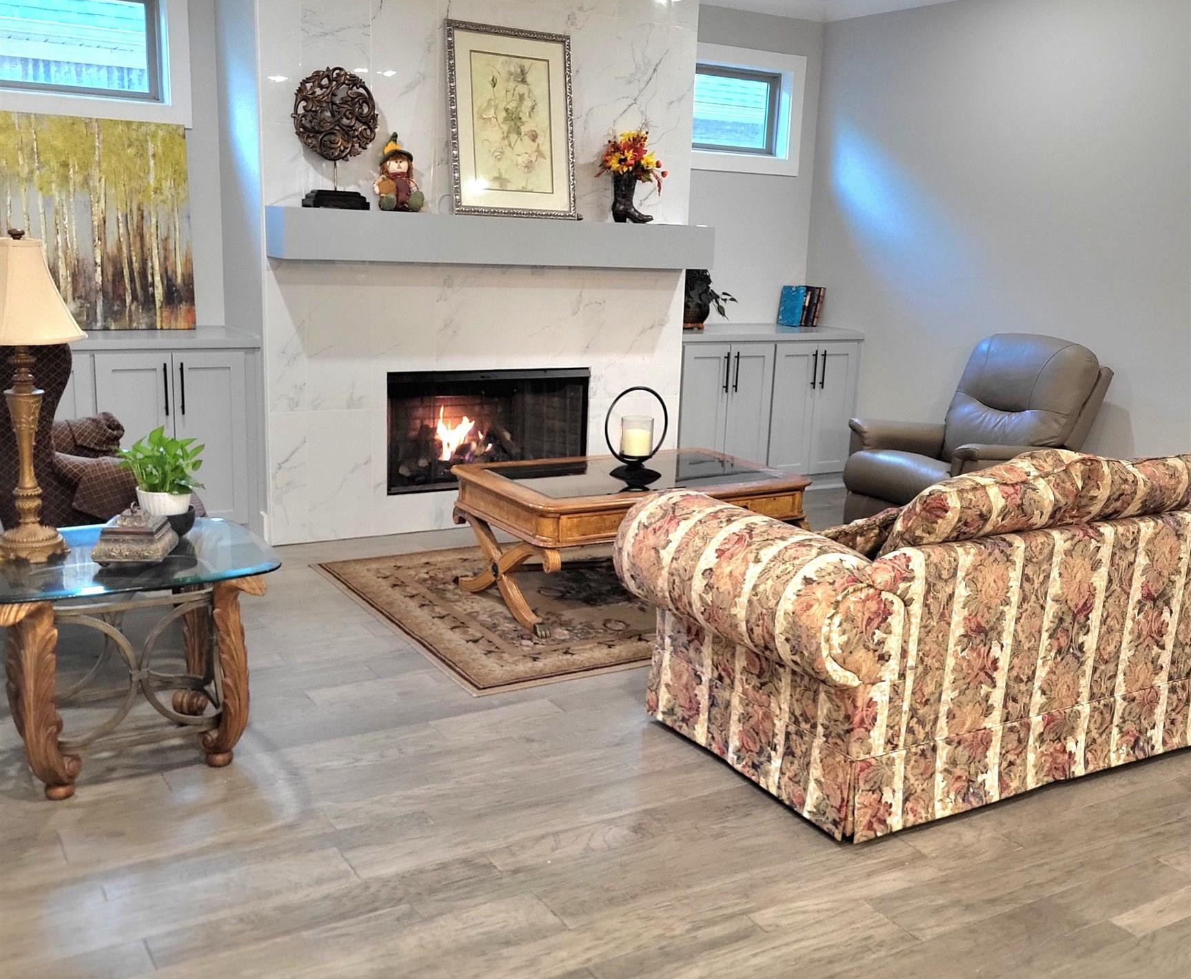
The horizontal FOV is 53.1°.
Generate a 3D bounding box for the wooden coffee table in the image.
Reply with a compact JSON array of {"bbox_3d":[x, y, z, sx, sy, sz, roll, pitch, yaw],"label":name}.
[{"bbox_3d":[0.147,0.182,4.764,1.263,0.478,0.775,-6,15,-32],"label":"wooden coffee table"}]

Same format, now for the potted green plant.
[{"bbox_3d":[-1.177,-0.024,3.233,0.230,0.285,0.220,-6,15,-32],"label":"potted green plant"}]

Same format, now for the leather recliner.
[{"bbox_3d":[1.764,-0.194,5.508,0.920,1.010,0.810,-2,13,-18],"label":"leather recliner"}]

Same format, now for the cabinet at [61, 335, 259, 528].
[{"bbox_3d":[-2.157,-0.188,5.063,1.342,0.901,0.567,-6,15,-32],"label":"cabinet"}]

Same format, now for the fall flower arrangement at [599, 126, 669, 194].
[{"bbox_3d":[0.181,-1.569,5.701,0.330,0.312,0.260,-6,15,-32],"label":"fall flower arrangement"}]

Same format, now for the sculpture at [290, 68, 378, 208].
[{"bbox_3d":[-1.078,-1.453,4.923,0.355,0.570,0.125,-6,15,-32],"label":"sculpture"}]

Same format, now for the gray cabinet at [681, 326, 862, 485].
[{"bbox_3d":[0.850,-0.481,6.928,1.342,0.893,0.567,-6,15,-32],"label":"gray cabinet"}]

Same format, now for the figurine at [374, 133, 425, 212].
[{"bbox_3d":[-0.839,-1.356,5.102,0.205,0.325,0.175,-5,14,-29],"label":"figurine"}]

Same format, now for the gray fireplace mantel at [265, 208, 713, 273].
[{"bbox_3d":[-0.389,-1.137,5.461,2.175,0.204,0.241,-6,15,-32],"label":"gray fireplace mantel"}]

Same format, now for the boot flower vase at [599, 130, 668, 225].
[{"bbox_3d":[0.182,-1.505,5.726,0.330,0.452,0.250,0,13,-11],"label":"boot flower vase"}]

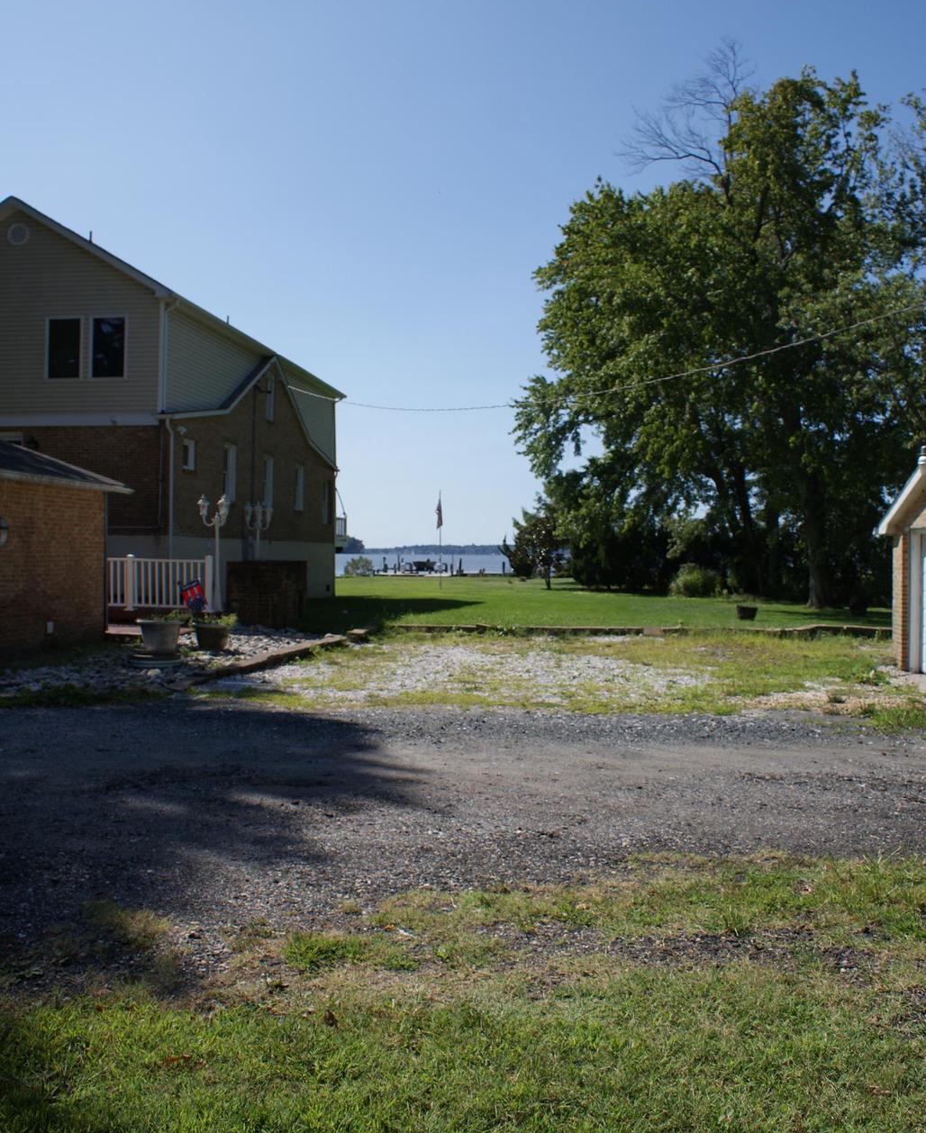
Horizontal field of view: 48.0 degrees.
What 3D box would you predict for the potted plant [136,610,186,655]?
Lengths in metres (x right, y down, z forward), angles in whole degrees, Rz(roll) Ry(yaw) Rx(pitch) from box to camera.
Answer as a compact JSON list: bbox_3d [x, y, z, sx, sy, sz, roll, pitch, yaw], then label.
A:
[{"bbox_3d":[-4.004,0.876,13.800,0.650,0.570,0.620,0,1,-16],"label":"potted plant"}]

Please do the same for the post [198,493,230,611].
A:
[{"bbox_3d":[-4.291,-0.248,17.900,0.560,2.020,0.600,0,1,-13],"label":"post"}]

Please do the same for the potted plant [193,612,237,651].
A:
[{"bbox_3d":[-3.525,0.935,14.800,0.600,0.550,0.540,0,1,-13],"label":"potted plant"}]

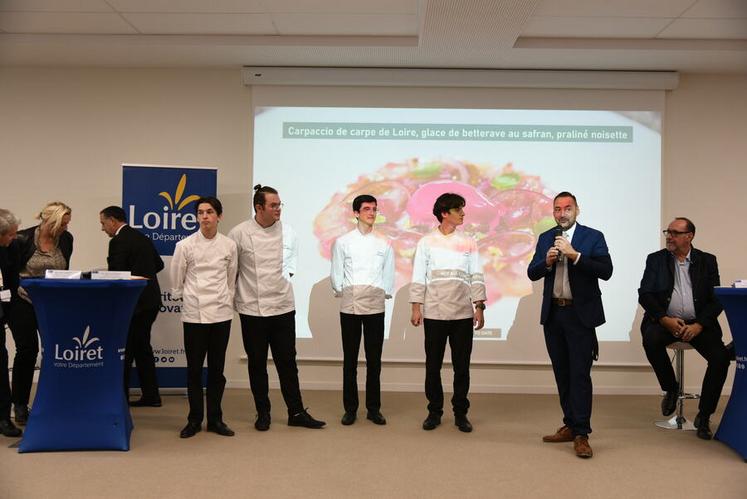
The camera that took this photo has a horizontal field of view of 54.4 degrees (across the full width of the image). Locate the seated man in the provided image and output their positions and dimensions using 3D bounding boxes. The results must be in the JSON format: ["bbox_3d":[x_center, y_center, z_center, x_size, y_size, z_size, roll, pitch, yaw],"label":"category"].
[{"bbox_3d":[2.369,0.567,5.556,0.650,1.610,0.700,0,-2,21],"label":"seated man"}]

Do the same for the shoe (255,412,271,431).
[{"bbox_3d":[-0.824,1.266,5.451,0.105,0.115,0.285,1,-1,-5],"label":"shoe"}]

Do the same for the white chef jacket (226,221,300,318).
[{"bbox_3d":[-0.837,0.132,5.480,0.540,0.740,0.340,1,-1,-14],"label":"white chef jacket"}]

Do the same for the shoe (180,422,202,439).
[{"bbox_3d":[-1.301,1.256,5.206,0.105,0.110,0.280,0,-2,20],"label":"shoe"}]

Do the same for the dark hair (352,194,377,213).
[{"bbox_3d":[-0.070,-0.347,5.610,0.168,0.155,0.195,2,-2,-37],"label":"dark hair"}]

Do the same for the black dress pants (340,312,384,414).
[{"bbox_3d":[-0.080,0.856,5.745,0.350,0.870,0.260,1,-1,-3],"label":"black dress pants"}]

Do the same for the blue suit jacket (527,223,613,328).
[{"bbox_3d":[1.303,0.173,4.830,0.560,0.720,0.420,0,-1,29],"label":"blue suit jacket"}]

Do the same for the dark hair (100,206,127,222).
[{"bbox_3d":[-2.118,-0.283,5.930,0.205,0.135,0.175,-16,-1,3],"label":"dark hair"}]

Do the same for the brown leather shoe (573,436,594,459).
[{"bbox_3d":[1.371,1.277,4.771,0.108,0.105,0.290,1,-2,10],"label":"brown leather shoe"}]

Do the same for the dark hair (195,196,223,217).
[{"bbox_3d":[-1.207,-0.308,5.330,0.190,0.180,0.220,0,-1,18],"label":"dark hair"}]

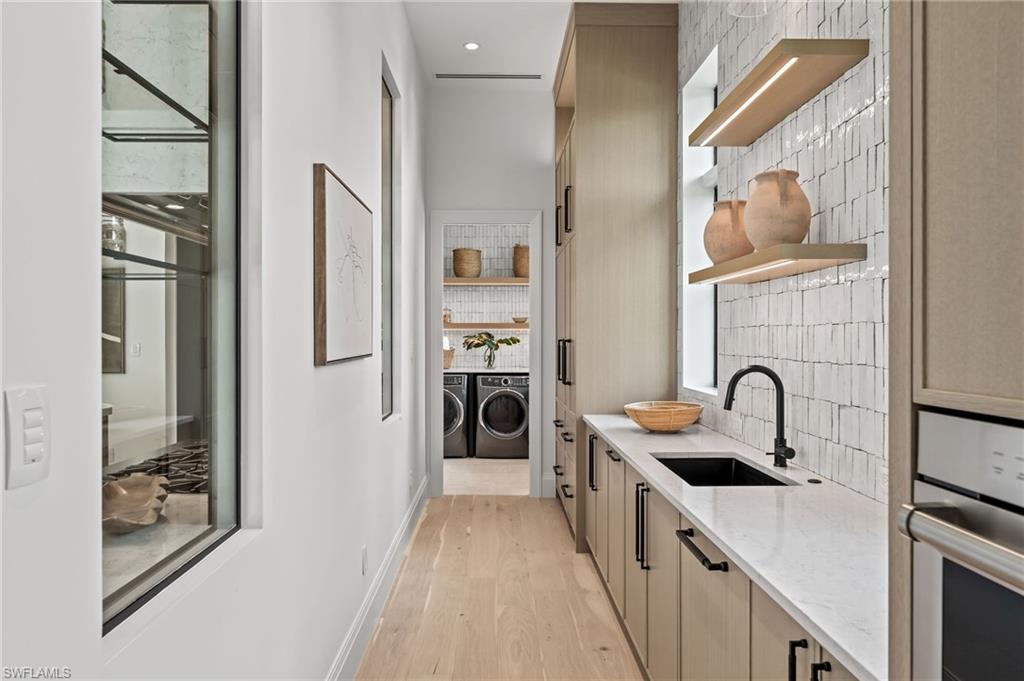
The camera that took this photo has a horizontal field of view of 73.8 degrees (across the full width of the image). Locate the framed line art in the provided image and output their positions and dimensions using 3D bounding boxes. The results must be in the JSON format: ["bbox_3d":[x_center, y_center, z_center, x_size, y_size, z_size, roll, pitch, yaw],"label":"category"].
[{"bbox_3d":[-0.618,-0.243,2.572,0.039,0.632,0.836,0,0,-1],"label":"framed line art"}]

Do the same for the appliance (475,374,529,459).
[{"bbox_3d":[-0.073,0.891,8.296,0.686,0.972,0.780,0,0,-1],"label":"appliance"}]

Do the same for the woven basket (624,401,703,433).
[{"bbox_3d":[0.826,0.418,3.690,0.415,0.138,0.415,0,0,0],"label":"woven basket"}]

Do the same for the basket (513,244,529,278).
[{"bbox_3d":[0.184,-0.982,8.583,0.340,0.411,0.340,0,0,-1],"label":"basket"}]

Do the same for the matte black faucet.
[{"bbox_3d":[0.955,0.296,2.642,0.245,0.395,0.115,0,0,-1],"label":"matte black faucet"}]

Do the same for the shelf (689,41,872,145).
[{"bbox_3d":[0.980,-0.931,2.673,0.277,0.050,1.025,0,0,-1],"label":"shelf"}]

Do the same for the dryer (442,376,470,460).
[{"bbox_3d":[-0.877,0.891,8.275,0.686,0.972,0.780,0,0,-1],"label":"dryer"}]

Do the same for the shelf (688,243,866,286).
[{"bbox_3d":[0.977,-0.282,2.670,0.280,0.049,1.005,0,0,-1],"label":"shelf"}]

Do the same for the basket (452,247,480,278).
[{"bbox_3d":[-0.562,-0.960,8.564,0.350,0.365,0.350,0,0,-1],"label":"basket"}]

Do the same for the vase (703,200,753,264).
[{"bbox_3d":[0.968,-0.459,3.009,0.232,0.303,0.232,0,0,-1],"label":"vase"}]

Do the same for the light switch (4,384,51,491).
[{"bbox_3d":[-0.588,0.118,0.832,0.009,0.118,0.074,0,0,-1],"label":"light switch"}]

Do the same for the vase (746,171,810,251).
[{"bbox_3d":[0.981,-0.465,2.516,0.230,0.320,0.230,0,0,-1],"label":"vase"}]

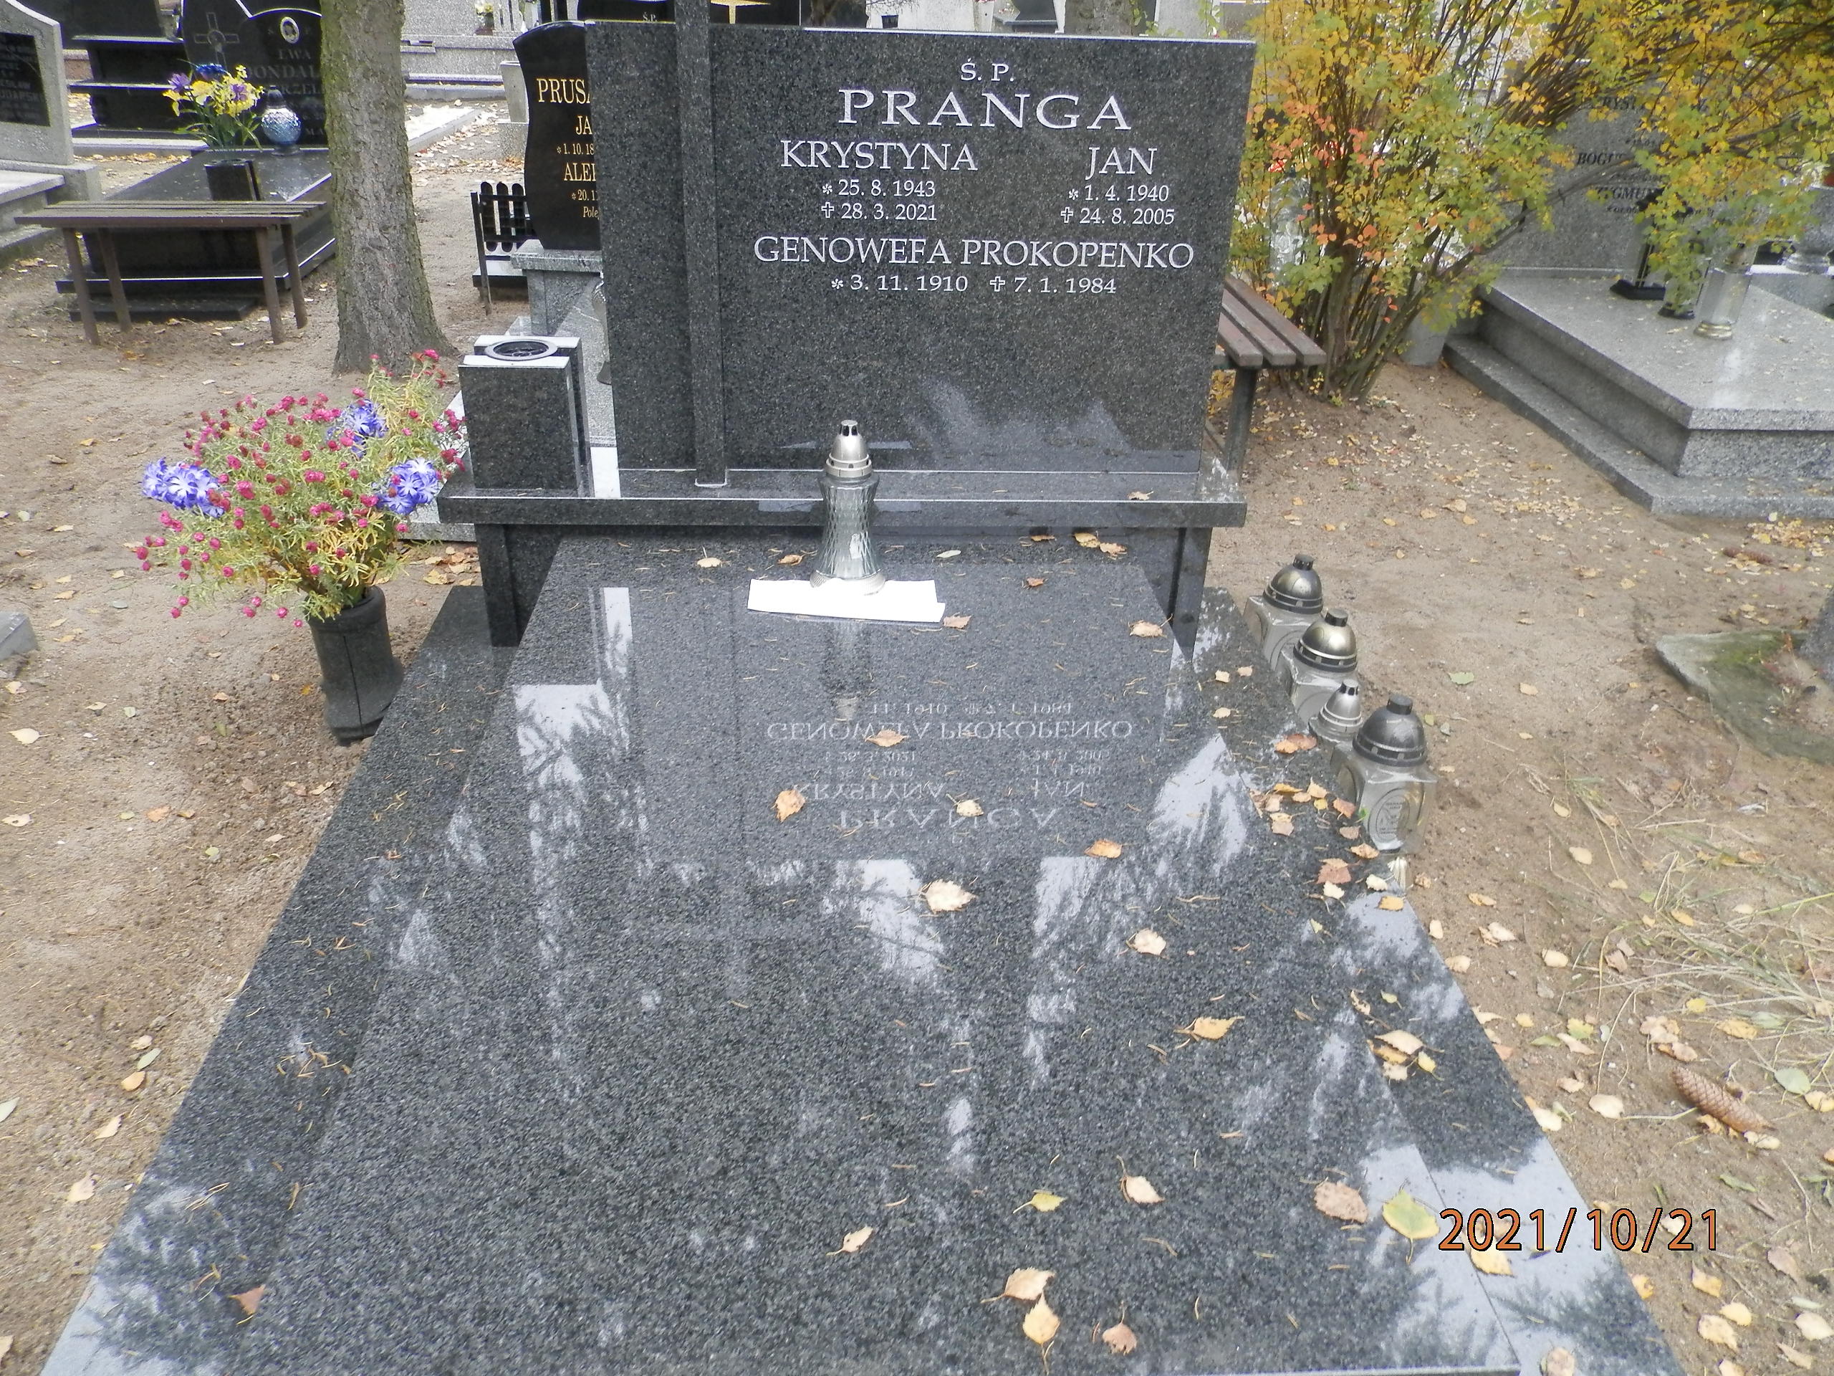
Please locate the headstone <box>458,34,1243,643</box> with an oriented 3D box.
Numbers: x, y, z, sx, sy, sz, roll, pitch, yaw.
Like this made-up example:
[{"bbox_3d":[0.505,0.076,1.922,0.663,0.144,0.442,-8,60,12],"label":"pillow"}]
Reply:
[{"bbox_3d":[-0.128,-0.632,2.566,1.545,1.146,0.330,0,30,-4],"label":"headstone"}]

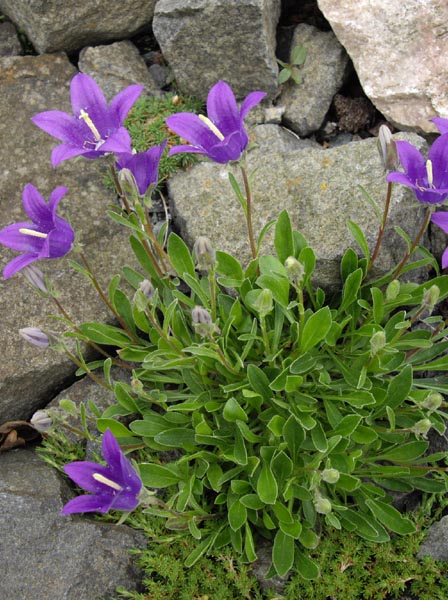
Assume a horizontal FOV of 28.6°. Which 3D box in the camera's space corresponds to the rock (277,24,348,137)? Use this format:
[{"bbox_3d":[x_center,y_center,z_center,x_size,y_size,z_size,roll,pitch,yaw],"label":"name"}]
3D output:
[{"bbox_3d":[0.064,-0.159,0.635,0.050,0.042,0.075,0,50,0],"label":"rock"}]

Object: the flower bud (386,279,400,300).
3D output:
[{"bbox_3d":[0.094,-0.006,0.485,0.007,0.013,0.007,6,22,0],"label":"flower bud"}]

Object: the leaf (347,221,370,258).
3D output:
[{"bbox_3d":[0.072,-0.032,0.470,0.007,0.024,0.006,-37,22,-20],"label":"leaf"}]

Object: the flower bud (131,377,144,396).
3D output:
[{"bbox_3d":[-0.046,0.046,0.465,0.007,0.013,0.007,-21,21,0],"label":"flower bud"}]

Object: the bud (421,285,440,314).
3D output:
[{"bbox_3d":[0.108,0.000,0.461,0.008,0.017,0.008,11,27,-11],"label":"bud"}]

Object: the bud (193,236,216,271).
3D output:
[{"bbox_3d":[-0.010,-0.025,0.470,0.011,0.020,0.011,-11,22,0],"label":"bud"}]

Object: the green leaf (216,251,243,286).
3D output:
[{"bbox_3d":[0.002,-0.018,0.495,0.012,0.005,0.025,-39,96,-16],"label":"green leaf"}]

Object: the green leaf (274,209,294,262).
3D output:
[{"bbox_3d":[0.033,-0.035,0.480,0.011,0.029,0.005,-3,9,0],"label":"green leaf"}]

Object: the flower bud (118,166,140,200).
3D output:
[{"bbox_3d":[-0.048,-0.059,0.442,0.010,0.018,0.010,-8,31,9],"label":"flower bud"}]

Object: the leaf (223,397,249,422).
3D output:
[{"bbox_3d":[0.006,0.054,0.437,0.012,0.015,0.006,-20,39,-15],"label":"leaf"}]

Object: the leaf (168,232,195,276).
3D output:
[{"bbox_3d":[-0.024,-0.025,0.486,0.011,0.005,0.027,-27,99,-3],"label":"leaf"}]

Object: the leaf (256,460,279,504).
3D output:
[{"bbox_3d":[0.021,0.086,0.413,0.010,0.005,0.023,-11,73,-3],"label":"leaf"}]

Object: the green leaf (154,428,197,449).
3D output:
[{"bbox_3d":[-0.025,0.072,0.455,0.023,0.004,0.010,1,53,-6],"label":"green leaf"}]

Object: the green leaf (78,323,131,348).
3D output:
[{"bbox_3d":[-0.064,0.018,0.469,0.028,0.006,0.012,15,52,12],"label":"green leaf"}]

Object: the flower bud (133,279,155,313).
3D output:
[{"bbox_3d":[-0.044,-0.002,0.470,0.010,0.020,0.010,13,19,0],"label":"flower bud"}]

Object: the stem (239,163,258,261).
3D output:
[{"bbox_3d":[0.013,-0.044,0.451,0.004,0.058,0.004,-6,36,4],"label":"stem"}]

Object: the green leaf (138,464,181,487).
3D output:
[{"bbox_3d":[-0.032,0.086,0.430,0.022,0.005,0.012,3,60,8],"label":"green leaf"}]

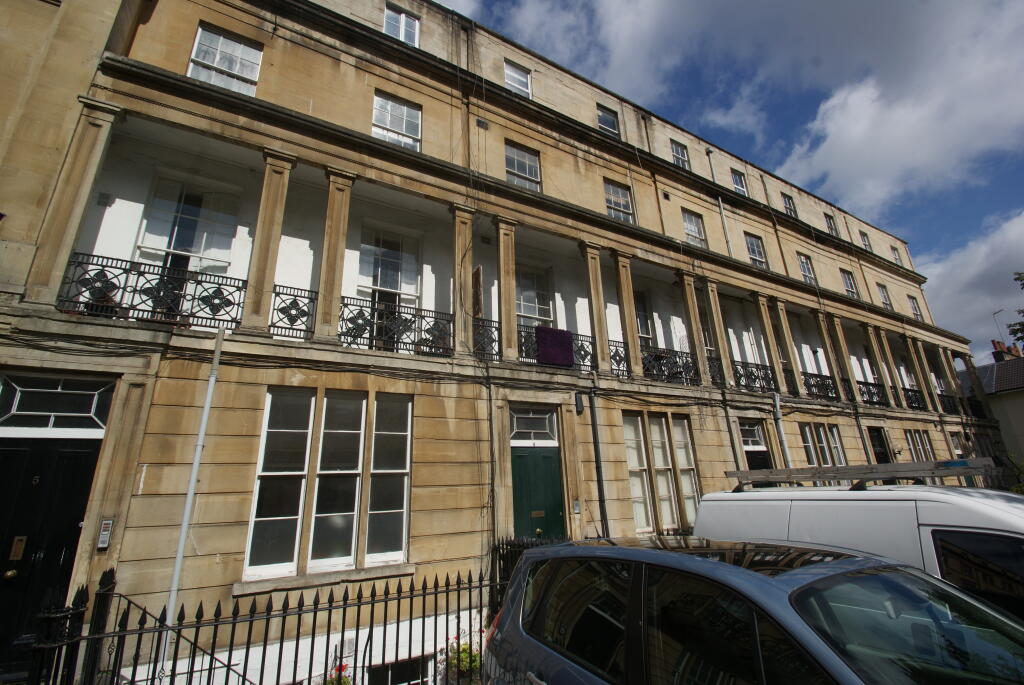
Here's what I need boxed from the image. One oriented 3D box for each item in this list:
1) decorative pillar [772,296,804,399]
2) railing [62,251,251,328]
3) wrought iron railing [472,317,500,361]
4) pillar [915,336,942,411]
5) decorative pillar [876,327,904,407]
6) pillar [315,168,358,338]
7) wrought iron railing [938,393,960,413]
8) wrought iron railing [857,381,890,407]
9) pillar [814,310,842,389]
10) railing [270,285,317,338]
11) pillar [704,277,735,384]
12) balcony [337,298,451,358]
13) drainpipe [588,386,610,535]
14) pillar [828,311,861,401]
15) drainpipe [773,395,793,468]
[{"bbox_3d":[8.316,0.133,12.831,0.449,3.016,0.270,8,-20,-27],"label":"decorative pillar"},{"bbox_3d":[-4.698,-0.646,5.720,1.930,0.777,0.080,8,-20,-27],"label":"railing"},{"bbox_3d":[-0.463,-0.050,7.896,0.660,0.820,0.090,8,-20,-28],"label":"wrought iron railing"},{"bbox_3d":[17.181,1.374,17.710,0.430,3.010,0.330,8,-20,-28],"label":"pillar"},{"bbox_3d":[13.399,0.883,15.167,0.370,2.983,0.240,7,-19,-28],"label":"decorative pillar"},{"bbox_3d":[-2.926,-1.443,7.034,0.430,3.010,0.330,8,-20,-28],"label":"pillar"},{"bbox_3d":[17.078,2.429,16.771,1.788,0.784,0.060,7,-19,-28],"label":"wrought iron railing"},{"bbox_3d":[12.117,1.746,14.505,1.916,0.777,0.080,8,-20,-27],"label":"wrought iron railing"},{"bbox_3d":[10.500,0.438,14.163,0.430,3.010,0.330,8,-20,-28],"label":"pillar"},{"bbox_3d":[-3.148,-0.444,6.193,0.579,0.727,0.060,7,-19,-28],"label":"railing"},{"bbox_3d":[5.307,-0.265,10.934,0.370,2.938,0.240,7,-19,-28],"label":"pillar"},{"bbox_3d":[-1.805,-0.236,6.890,1.852,0.758,0.060,7,-19,-28],"label":"balcony"},{"bbox_3d":[1.691,2.635,8.028,0.120,3.705,0.120,8,-20,-27],"label":"drainpipe"},{"bbox_3d":[11.462,0.573,14.674,0.430,3.010,0.330,8,-20,-28],"label":"pillar"},{"bbox_3d":[7.260,3.257,11.163,0.120,3.900,0.130,8,-20,-28],"label":"drainpipe"}]

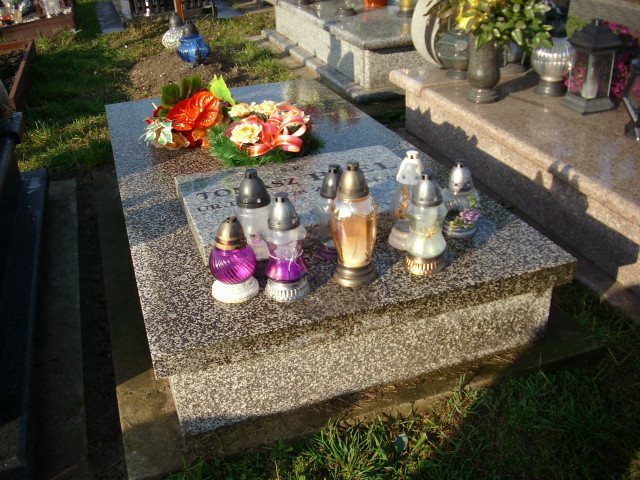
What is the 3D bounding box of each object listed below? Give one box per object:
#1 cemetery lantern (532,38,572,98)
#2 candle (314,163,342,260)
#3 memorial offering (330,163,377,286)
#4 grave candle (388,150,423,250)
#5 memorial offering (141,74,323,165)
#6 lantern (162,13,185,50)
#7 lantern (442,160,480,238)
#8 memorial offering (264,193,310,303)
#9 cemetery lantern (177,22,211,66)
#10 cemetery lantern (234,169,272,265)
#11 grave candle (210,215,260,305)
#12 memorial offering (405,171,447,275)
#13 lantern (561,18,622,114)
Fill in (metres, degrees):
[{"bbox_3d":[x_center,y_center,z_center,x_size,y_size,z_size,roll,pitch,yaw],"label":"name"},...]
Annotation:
[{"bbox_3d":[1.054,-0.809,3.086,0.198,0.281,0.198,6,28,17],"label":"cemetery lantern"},{"bbox_3d":[0.036,-0.074,1.725,0.096,0.236,0.096,-3,27,1],"label":"candle"},{"bbox_3d":[0.083,-0.044,1.651,0.110,0.296,0.110,-2,27,3],"label":"memorial offering"},{"bbox_3d":[0.229,-0.106,1.755,0.108,0.248,0.108,-3,27,1],"label":"grave candle"},{"bbox_3d":[-0.322,-0.466,2.627,0.636,0.212,0.382,1,27,8],"label":"memorial offering"},{"bbox_3d":[-1.030,-1.503,4.946,0.212,0.262,0.212,-8,27,-9],"label":"lantern"},{"bbox_3d":[0.378,-0.114,1.811,0.100,0.196,0.100,-3,27,1],"label":"lantern"},{"bbox_3d":[-0.082,0.011,1.562,0.106,0.244,0.106,-3,27,1],"label":"memorial offering"},{"bbox_3d":[-0.838,-1.305,4.529,0.219,0.265,0.219,-7,27,-8],"label":"cemetery lantern"},{"bbox_3d":[-0.164,-0.046,1.667,0.091,0.260,0.091,-11,28,-15],"label":"cemetery lantern"},{"bbox_3d":[-0.207,0.036,1.636,0.116,0.195,0.116,-7,27,-7],"label":"grave candle"},{"bbox_3d":[0.256,-0.048,1.639,0.101,0.246,0.101,-3,27,1],"label":"memorial offering"},{"bbox_3d":[1.014,-0.651,2.547,0.149,0.314,0.149,-11,28,-15],"label":"lantern"}]

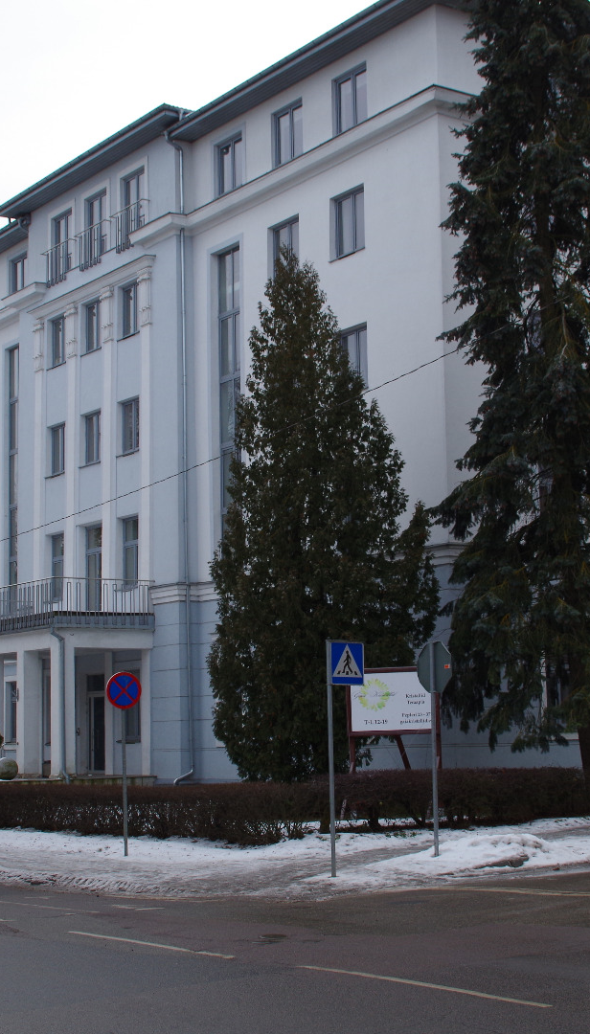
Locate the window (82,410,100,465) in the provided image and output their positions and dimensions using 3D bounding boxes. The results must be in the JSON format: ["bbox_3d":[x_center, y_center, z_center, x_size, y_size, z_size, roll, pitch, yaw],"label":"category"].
[{"bbox_3d":[-5.807,-2.250,52.370,0.200,1.528,1.297,4,-9,-33],"label":"window"}]

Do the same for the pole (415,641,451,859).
[{"bbox_3d":[2.135,3.599,28.212,0.090,3.336,0.770,4,-9,-33],"label":"pole"}]

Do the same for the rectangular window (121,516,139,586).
[{"bbox_3d":[-4.461,0.977,49.962,0.200,1.999,1.178,4,-9,-33],"label":"rectangular window"}]

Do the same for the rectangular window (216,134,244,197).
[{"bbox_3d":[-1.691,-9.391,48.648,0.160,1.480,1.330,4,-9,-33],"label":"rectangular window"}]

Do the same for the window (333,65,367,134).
[{"bbox_3d":[1.351,-9.788,42.902,0.200,1.514,1.428,4,-9,-33],"label":"window"}]

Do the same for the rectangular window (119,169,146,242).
[{"bbox_3d":[-4.479,-8.769,51.136,0.200,1.765,1.493,4,-9,-33],"label":"rectangular window"}]

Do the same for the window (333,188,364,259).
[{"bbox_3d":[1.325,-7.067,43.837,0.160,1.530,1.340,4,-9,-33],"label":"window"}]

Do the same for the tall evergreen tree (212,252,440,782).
[{"bbox_3d":[0.605,0.245,38.081,4.608,11.952,4.608,-1,-7,0],"label":"tall evergreen tree"}]

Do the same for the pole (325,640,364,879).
[{"bbox_3d":[0.690,3.230,24.436,0.600,3.152,0.120,5,-9,-37],"label":"pole"}]

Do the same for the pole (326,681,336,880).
[{"bbox_3d":[0.524,3.728,25.987,0.070,2.793,0.070,4,-9,-33],"label":"pole"}]

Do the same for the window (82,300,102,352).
[{"bbox_3d":[-5.864,-5.485,52.788,0.200,1.499,1.297,4,-9,-33],"label":"window"}]

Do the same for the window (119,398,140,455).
[{"bbox_3d":[-4.630,-2.556,51.535,0.170,1.481,1.235,4,-9,-33],"label":"window"}]

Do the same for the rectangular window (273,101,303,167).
[{"bbox_3d":[-0.105,-9.568,45.641,0.200,1.420,1.375,4,-9,-33],"label":"rectangular window"}]

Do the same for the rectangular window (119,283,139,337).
[{"bbox_3d":[-4.572,-5.762,50.823,0.200,1.499,1.226,4,-9,-33],"label":"rectangular window"}]

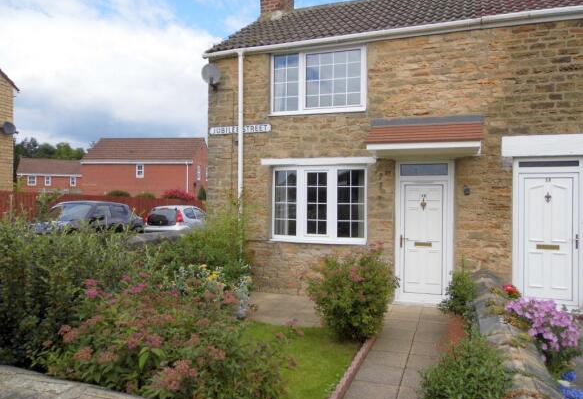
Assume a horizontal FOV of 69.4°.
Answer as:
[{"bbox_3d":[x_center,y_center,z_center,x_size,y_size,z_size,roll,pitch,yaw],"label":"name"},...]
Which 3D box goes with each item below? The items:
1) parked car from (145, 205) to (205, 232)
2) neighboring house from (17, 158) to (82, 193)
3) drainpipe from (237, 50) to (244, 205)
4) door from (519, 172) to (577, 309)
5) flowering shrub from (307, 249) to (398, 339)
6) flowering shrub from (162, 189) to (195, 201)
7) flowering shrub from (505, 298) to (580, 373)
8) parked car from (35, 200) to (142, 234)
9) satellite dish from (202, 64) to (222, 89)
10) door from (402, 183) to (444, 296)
[{"bbox_3d":[-5.000,0.948,19.152,1.660,1.430,3.750,0,0,8],"label":"parked car"},{"bbox_3d":[-30.463,-1.713,55.190,8.600,6.900,7.200,0,0,-28],"label":"neighboring house"},{"bbox_3d":[-0.976,-0.554,8.056,0.075,4.632,0.085,1,0,20],"label":"drainpipe"},{"bbox_3d":[3.958,0.601,6.483,0.800,2.030,0.080,1,0,20],"label":"door"},{"bbox_3d":[0.798,1.230,5.550,1.080,1.100,1.020,1,0,20],"label":"flowering shrub"},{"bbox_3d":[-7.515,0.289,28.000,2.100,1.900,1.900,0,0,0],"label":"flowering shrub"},{"bbox_3d":[2.743,1.419,4.600,0.720,0.700,0.650,1,0,20],"label":"flowering shrub"},{"bbox_3d":[-7.901,0.878,16.800,1.780,1.560,4.250,0,0,8],"label":"parked car"},{"bbox_3d":[-1.534,-2.344,8.024,0.400,0.500,0.360,0,0,-15],"label":"satellite dish"},{"bbox_3d":[2.226,0.666,7.100,0.720,1.930,0.080,1,0,20],"label":"door"}]

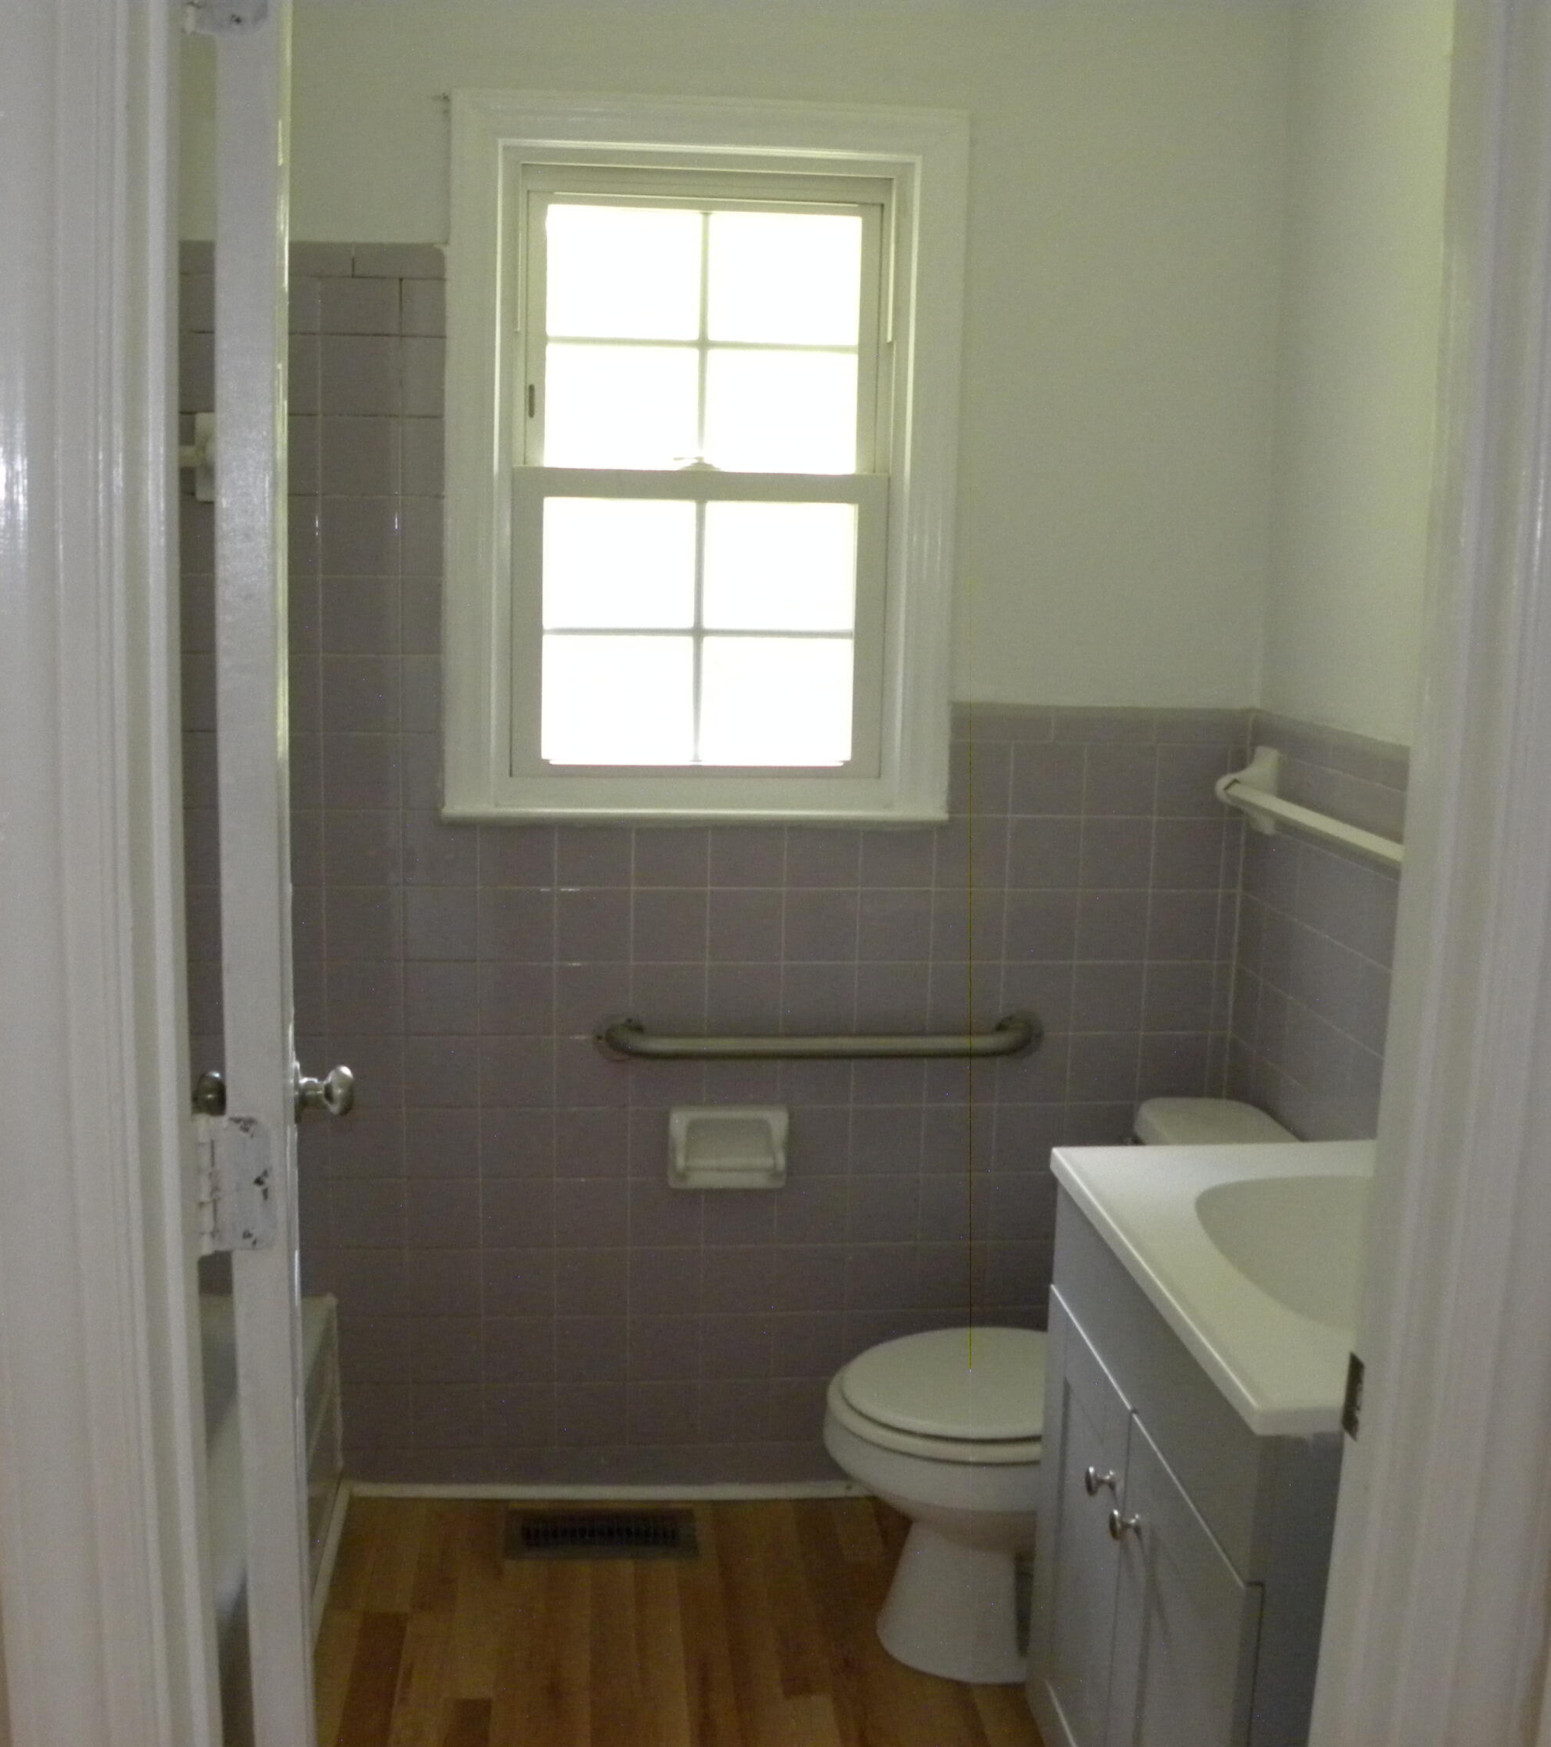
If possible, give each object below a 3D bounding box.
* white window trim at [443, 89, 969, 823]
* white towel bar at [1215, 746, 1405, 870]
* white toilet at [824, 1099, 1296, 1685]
[{"bbox_3d":[-0.099,-0.556,2.452,0.711,0.966,0.110,0,10,-5],"label":"white window trim"},{"bbox_3d":[0.696,-0.060,2.181,0.080,0.116,0.685,0,10,-5],"label":"white towel bar"},{"bbox_3d":[0.382,0.691,2.312,0.648,0.685,0.450,0,10,-5],"label":"white toilet"}]

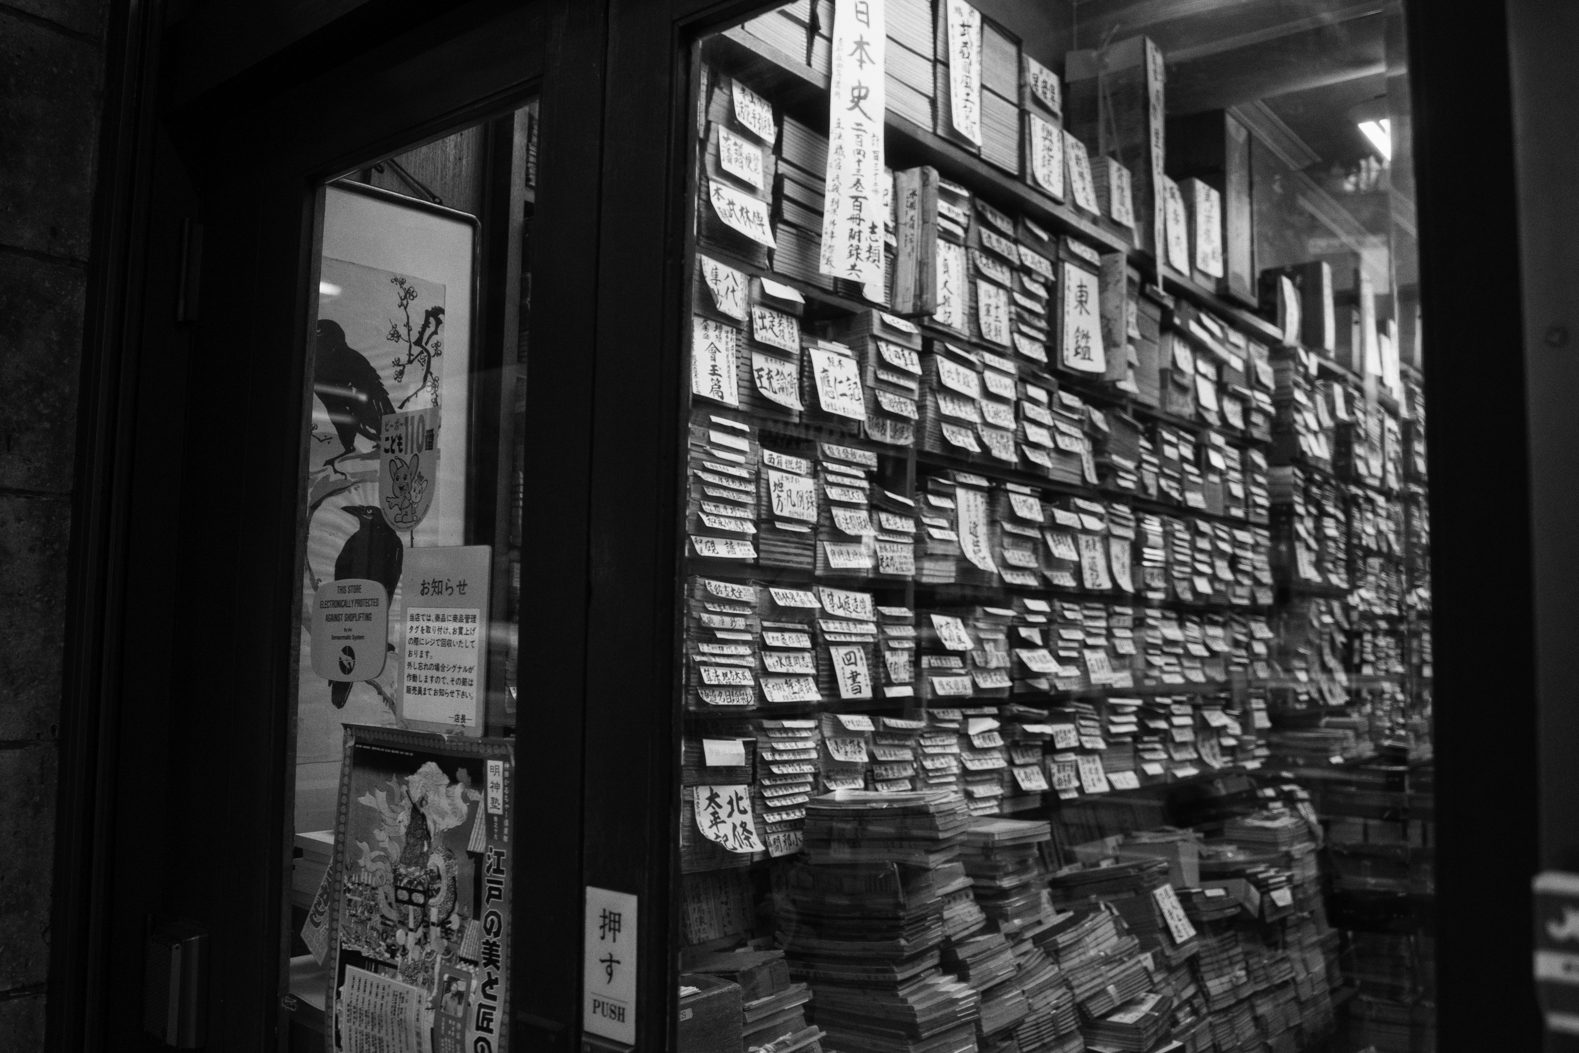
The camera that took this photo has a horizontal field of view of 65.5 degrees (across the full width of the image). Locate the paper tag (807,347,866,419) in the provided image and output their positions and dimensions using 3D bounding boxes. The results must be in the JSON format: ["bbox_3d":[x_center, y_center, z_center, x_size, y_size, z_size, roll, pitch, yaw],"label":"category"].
[{"bbox_3d":[0.098,-0.277,2.410,0.010,0.130,0.143,-21,-18,38],"label":"paper tag"}]

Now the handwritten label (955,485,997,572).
[{"bbox_3d":[0.425,0.006,2.760,0.025,0.184,0.125,-17,-16,39],"label":"handwritten label"}]

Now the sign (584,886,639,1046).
[{"bbox_3d":[-0.176,0.430,1.206,0.070,0.140,0.004,-3,-7,37],"label":"sign"}]

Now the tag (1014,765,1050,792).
[{"bbox_3d":[0.569,0.591,2.882,0.006,0.057,0.118,-36,-27,33],"label":"tag"}]

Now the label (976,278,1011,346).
[{"bbox_3d":[0.482,-0.498,2.881,0.012,0.142,0.127,-10,-12,40],"label":"label"}]

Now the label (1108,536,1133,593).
[{"bbox_3d":[0.901,0.105,3.311,0.018,0.143,0.108,-12,-12,40],"label":"label"}]

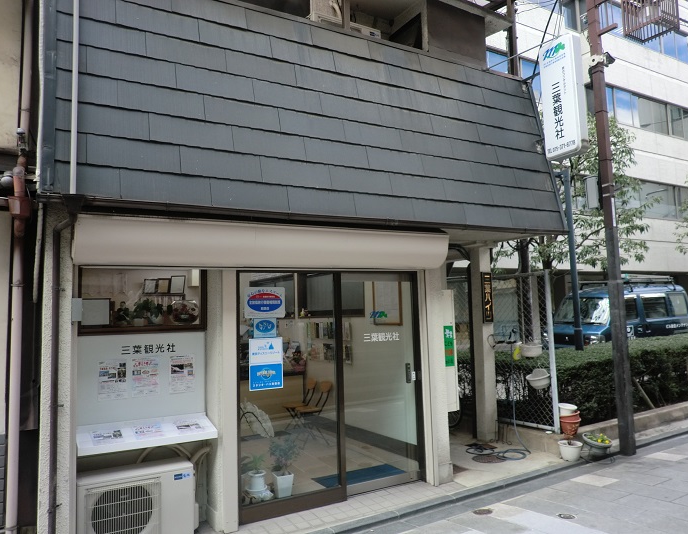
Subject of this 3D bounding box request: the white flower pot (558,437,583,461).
[{"bbox_3d":[2.408,1.912,5.683,0.260,0.260,0.260,-2,-5,0],"label":"white flower pot"}]

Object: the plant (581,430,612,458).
[{"bbox_3d":[2.893,2.037,6.103,0.330,0.290,0.320,1,-5,-30],"label":"plant"}]

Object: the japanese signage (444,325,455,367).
[{"bbox_3d":[0.995,0.754,5.066,0.117,0.385,0.015,1,-5,-30],"label":"japanese signage"}]

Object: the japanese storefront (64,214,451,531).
[{"bbox_3d":[-0.508,0.865,4.465,3.220,2.310,0.650,1,-5,-30],"label":"japanese storefront"}]

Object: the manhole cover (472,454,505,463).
[{"bbox_3d":[1.565,2.061,5.752,0.360,0.015,0.340,-2,-5,0],"label":"manhole cover"}]

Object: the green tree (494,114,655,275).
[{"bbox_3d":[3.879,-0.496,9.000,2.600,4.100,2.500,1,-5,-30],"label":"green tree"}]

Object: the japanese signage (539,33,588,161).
[{"bbox_3d":[2.336,-1.789,5.699,0.150,1.260,0.430,1,-5,-30],"label":"japanese signage"}]

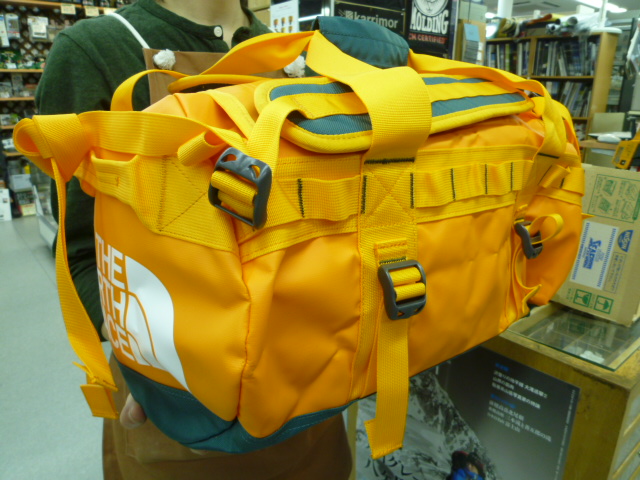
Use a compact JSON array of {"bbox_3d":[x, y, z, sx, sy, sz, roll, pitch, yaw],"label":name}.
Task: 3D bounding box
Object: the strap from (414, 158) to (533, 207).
[{"bbox_3d":[0.198,-0.072,0.571,0.225,0.038,0.014,-10,20,-34],"label":"strap"}]

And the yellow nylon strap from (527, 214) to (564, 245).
[{"bbox_3d":[0.302,-0.015,0.620,0.040,0.036,0.035,-10,20,-34],"label":"yellow nylon strap"}]

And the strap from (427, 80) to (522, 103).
[{"bbox_3d":[0.238,-0.224,0.693,0.230,0.012,0.040,-16,57,-33],"label":"strap"}]

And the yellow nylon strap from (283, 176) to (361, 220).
[{"bbox_3d":[0.002,-0.039,0.435,0.089,0.038,0.012,-10,20,-34],"label":"yellow nylon strap"}]

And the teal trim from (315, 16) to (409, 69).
[{"bbox_3d":[0.056,-0.265,0.620,0.125,0.055,0.060,-2,16,-36],"label":"teal trim"}]

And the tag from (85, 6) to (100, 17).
[{"bbox_3d":[-1.994,-2.002,4.050,0.123,0.087,0.008,-14,23,-37],"label":"tag"}]

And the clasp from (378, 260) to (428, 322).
[{"bbox_3d":[0.087,0.053,0.488,0.050,0.058,0.018,-10,20,-34],"label":"clasp"}]

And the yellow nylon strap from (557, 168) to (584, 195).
[{"bbox_3d":[0.376,-0.089,0.690,0.045,0.036,0.014,-10,20,-34],"label":"yellow nylon strap"}]

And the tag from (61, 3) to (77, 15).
[{"bbox_3d":[-2.122,-1.953,3.900,0.127,0.087,0.008,-14,23,-37],"label":"tag"}]

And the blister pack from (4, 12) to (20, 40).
[{"bbox_3d":[-2.925,-2.034,4.400,0.104,0.220,0.030,-8,19,-24],"label":"blister pack"}]

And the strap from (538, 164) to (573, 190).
[{"bbox_3d":[0.336,-0.091,0.660,0.052,0.036,0.020,-10,20,-34],"label":"strap"}]

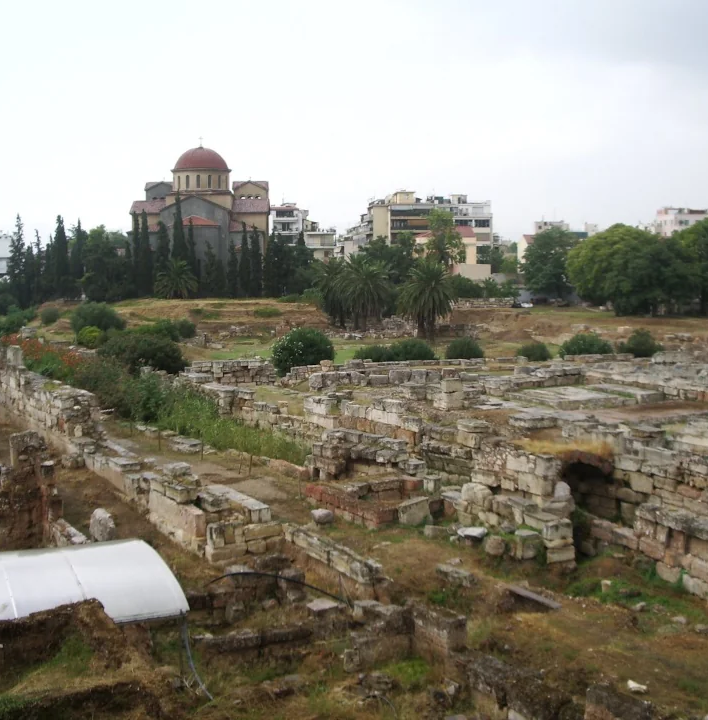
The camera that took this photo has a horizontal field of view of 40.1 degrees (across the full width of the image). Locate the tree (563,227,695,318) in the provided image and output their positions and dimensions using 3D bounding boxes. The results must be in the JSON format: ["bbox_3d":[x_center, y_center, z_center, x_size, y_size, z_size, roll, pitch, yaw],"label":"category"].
[{"bbox_3d":[38.311,-12.356,134.000,17.950,12.700,14.500,0,4,0],"label":"tree"}]

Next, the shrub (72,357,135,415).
[{"bbox_3d":[-11.872,1.209,46.000,2.940,2.750,2.800,0,4,0],"label":"shrub"}]

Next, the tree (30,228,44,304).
[{"bbox_3d":[-48.910,-14.300,150.000,2.160,11.440,2.300,0,4,0],"label":"tree"}]

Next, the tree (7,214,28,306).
[{"bbox_3d":[-52.004,-15.300,150.000,2.780,14.370,2.700,0,4,0],"label":"tree"}]

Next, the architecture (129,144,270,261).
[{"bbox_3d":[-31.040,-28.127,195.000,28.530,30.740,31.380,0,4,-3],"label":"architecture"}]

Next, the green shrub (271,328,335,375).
[{"bbox_3d":[-3.560,-0.620,67.000,4.420,3.380,4.200,0,4,0],"label":"green shrub"}]

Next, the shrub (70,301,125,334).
[{"bbox_3d":[-28.374,-4.506,108.000,6.340,3.780,5.710,0,4,0],"label":"shrub"}]

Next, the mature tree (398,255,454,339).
[{"bbox_3d":[8.370,-7.210,112.000,6.460,9.460,6.400,0,4,0],"label":"mature tree"}]

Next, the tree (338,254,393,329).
[{"bbox_3d":[1.320,-8.422,122.000,7.290,9.680,7.290,0,4,0],"label":"tree"}]

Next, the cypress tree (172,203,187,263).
[{"bbox_3d":[-28.945,-18.744,161.000,2.650,17.090,2.650,0,4,0],"label":"cypress tree"}]

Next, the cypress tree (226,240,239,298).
[{"bbox_3d":[-20.029,-15.001,160.000,1.980,9.730,1.980,0,4,0],"label":"cypress tree"}]

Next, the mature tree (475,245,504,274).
[{"bbox_3d":[24.189,-16.215,172.000,4.960,8.510,4.960,0,4,0],"label":"mature tree"}]

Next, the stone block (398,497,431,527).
[{"bbox_3d":[1.547,3.908,25.093,0.850,0.660,0.450,-2,5,-22],"label":"stone block"}]

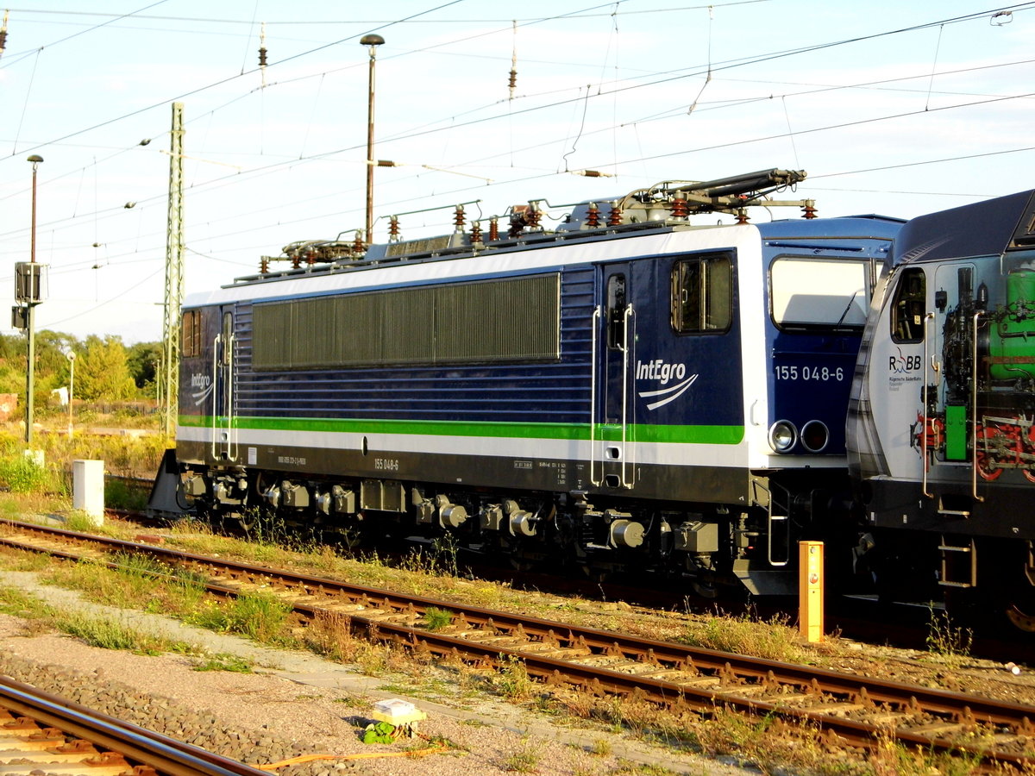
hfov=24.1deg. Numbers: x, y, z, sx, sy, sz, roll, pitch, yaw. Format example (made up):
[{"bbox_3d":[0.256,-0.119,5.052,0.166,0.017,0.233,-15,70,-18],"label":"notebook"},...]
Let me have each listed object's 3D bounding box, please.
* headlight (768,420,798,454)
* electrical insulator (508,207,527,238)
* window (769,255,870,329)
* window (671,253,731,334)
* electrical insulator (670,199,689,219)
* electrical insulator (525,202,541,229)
[{"bbox_3d":[2.652,0.484,24.167,0.330,0.330,0.100,0,0,-26],"label":"headlight"},{"bbox_3d":[-0.013,-2.088,30.700,0.210,0.380,0.210,0,0,-26],"label":"electrical insulator"},{"bbox_3d":[3.067,-0.955,24.557,1.190,0.760,0.070,0,-6,-26],"label":"window"},{"bbox_3d":[1.906,-0.954,25.033,0.060,0.816,1.149,0,0,-28],"label":"window"},{"bbox_3d":[1.782,-1.974,26.682,0.205,0.235,0.205,0,0,0],"label":"electrical insulator"},{"bbox_3d":[0.205,-2.144,30.255,0.195,0.350,0.195,0,0,0],"label":"electrical insulator"}]

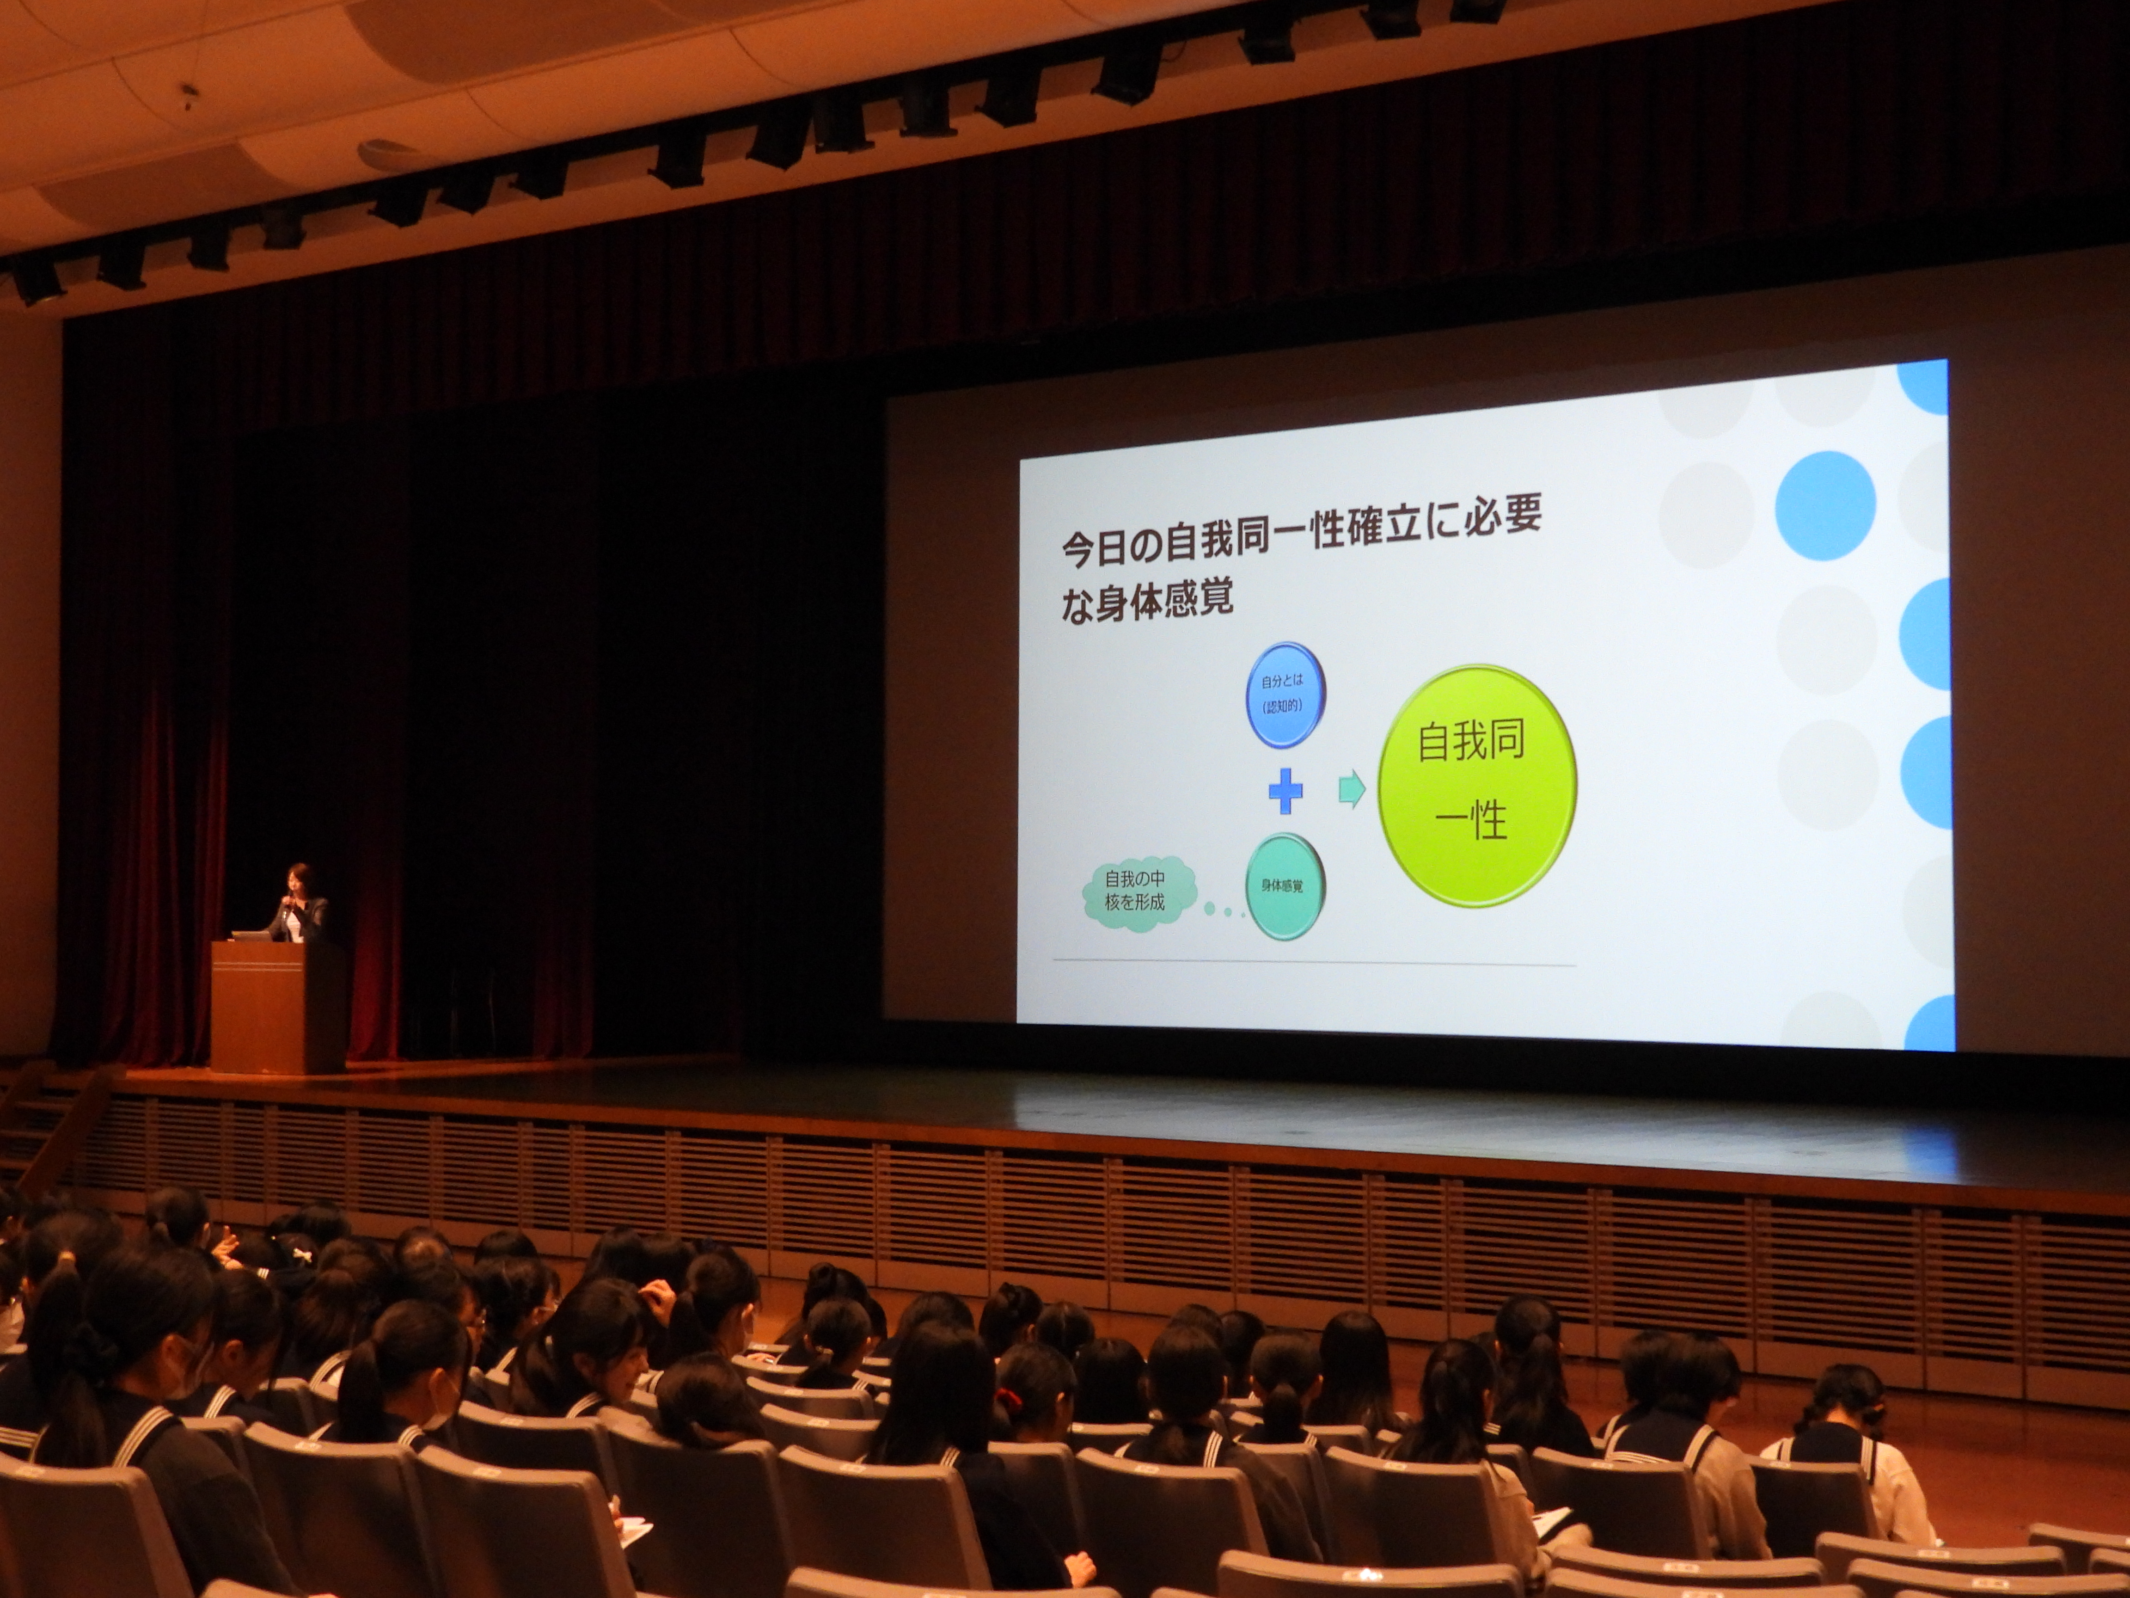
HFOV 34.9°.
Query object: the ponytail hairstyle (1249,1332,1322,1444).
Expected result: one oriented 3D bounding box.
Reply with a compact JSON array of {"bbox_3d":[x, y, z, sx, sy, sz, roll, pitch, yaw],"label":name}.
[{"bbox_3d":[0.571,1.529,8.769,0.180,0.270,0.240,0,-2,4],"label":"ponytail hairstyle"}]

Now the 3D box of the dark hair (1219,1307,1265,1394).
[{"bbox_3d":[0.581,1.815,11.100,0.180,0.260,0.210,0,-2,12],"label":"dark hair"}]

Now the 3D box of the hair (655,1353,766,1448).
[{"bbox_3d":[-0.778,1.321,7.429,0.220,0.230,0.240,0,-2,10],"label":"hair"}]

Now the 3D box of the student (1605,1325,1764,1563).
[{"bbox_3d":[1.820,2.085,9.492,0.470,1.160,0.780,-1,-2,25],"label":"student"}]

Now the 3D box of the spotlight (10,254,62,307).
[{"bbox_3d":[-8.292,-4.180,27.288,0.310,0.380,0.320,-1,36,38],"label":"spotlight"}]

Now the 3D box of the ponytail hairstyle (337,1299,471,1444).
[{"bbox_3d":[-1.378,1.191,7.050,0.260,0.300,0.190,2,-2,-42],"label":"ponytail hairstyle"}]

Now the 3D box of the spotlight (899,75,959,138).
[{"bbox_3d":[-0.855,-4.361,21.196,0.310,0.410,0.310,6,11,41],"label":"spotlight"}]

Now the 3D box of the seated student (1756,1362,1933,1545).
[{"bbox_3d":[2.227,2.127,9.529,0.480,1.100,0.760,-2,-3,41],"label":"seated student"}]

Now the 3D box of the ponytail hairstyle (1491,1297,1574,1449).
[{"bbox_3d":[1.331,1.630,9.650,0.210,0.420,0.230,0,-2,5],"label":"ponytail hairstyle"}]

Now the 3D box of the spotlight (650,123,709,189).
[{"bbox_3d":[-2.593,-4.320,22.730,0.310,0.380,0.320,-1,36,22],"label":"spotlight"}]

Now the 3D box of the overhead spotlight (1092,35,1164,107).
[{"bbox_3d":[0.380,-4.378,20.351,0.310,0.380,0.320,0,36,15],"label":"overhead spotlight"}]

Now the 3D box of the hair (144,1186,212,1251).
[{"bbox_3d":[-2.776,1.316,10.600,0.170,0.210,0.210,0,-2,16],"label":"hair"}]

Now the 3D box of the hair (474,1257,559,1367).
[{"bbox_3d":[-1.663,1.547,10.200,0.190,0.310,0.230,-1,-2,33],"label":"hair"}]

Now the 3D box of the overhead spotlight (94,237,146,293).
[{"bbox_3d":[-7.277,-4.126,26.100,0.320,0.380,0.330,-1,36,25],"label":"overhead spotlight"}]

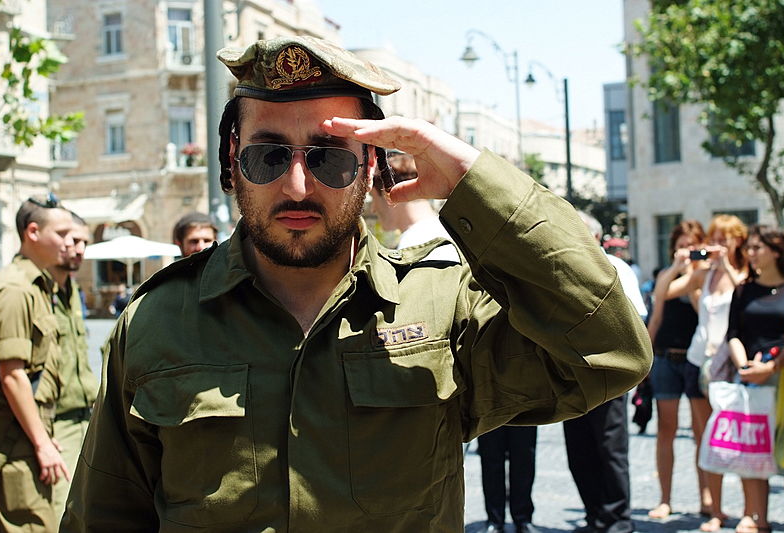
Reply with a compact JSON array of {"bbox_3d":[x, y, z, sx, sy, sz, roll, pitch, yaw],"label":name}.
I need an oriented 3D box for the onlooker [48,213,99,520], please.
[{"bbox_3d":[-1.259,0.647,4.500,0.320,1.720,0.500,-2,0,26],"label":"onlooker"}]

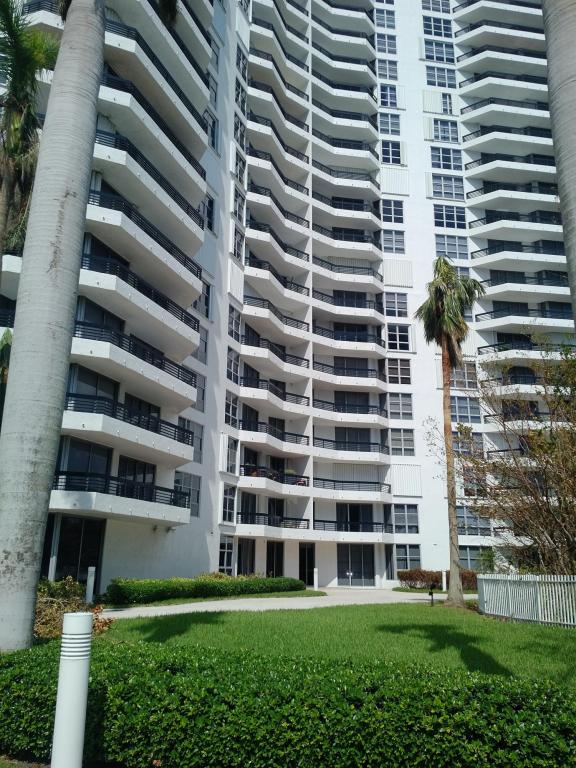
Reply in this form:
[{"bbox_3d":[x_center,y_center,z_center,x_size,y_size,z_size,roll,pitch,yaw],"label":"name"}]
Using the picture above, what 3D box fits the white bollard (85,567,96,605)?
[{"bbox_3d":[-6.349,6.502,19.330,0.215,1.122,0.215,0,-17,0],"label":"white bollard"}]

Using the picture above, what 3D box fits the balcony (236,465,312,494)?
[{"bbox_3d":[-0.899,6.178,36.876,6.352,1.218,2.141,15,-21,-41],"label":"balcony"}]

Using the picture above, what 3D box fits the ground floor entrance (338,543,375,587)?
[{"bbox_3d":[4.825,12.727,42.026,2.750,2.901,0.250,3,-17,-8],"label":"ground floor entrance"}]

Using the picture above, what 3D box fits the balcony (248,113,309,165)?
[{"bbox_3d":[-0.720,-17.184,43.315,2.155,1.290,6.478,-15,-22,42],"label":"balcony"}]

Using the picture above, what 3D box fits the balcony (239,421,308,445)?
[{"bbox_3d":[-0.590,3.187,37.425,6.359,0.598,1.280,15,-22,-42],"label":"balcony"}]

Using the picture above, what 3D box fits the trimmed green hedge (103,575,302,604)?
[{"bbox_3d":[-3.133,9.526,28.224,1.422,0.800,12.985,-9,-19,31],"label":"trimmed green hedge"}]

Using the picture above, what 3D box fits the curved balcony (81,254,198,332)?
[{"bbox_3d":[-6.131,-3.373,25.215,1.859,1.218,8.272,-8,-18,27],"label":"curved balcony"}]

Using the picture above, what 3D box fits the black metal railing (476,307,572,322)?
[{"bbox_3d":[18.799,-5.321,46.549,7.923,0.598,1.495,0,-16,4],"label":"black metal railing"}]

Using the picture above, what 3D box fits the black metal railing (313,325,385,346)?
[{"bbox_3d":[4.832,-3.537,45.453,6.731,0.620,1.073,9,-18,-28],"label":"black metal railing"}]

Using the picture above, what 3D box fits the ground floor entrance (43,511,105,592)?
[{"bbox_3d":[-7.862,6.370,22.301,0.367,2.750,2.840,-7,-18,25],"label":"ground floor entrance"}]

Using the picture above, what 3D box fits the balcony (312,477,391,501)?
[{"bbox_3d":[4.511,7.513,42.025,6.451,1.258,2.193,5,-17,-15],"label":"balcony"}]

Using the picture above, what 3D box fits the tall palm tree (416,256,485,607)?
[{"bbox_3d":[7.148,1.399,25.090,3.012,14.908,3.012,1,-16,0],"label":"tall palm tree"}]

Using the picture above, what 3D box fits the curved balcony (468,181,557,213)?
[{"bbox_3d":[20.007,-16.075,52.032,8.365,1.176,2.053,3,-16,-9],"label":"curved balcony"}]

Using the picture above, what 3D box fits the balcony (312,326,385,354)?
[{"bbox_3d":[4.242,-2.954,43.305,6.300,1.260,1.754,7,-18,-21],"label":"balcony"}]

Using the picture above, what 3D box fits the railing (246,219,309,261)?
[{"bbox_3d":[-0.500,-10.192,42.821,1.162,0.620,6.535,-14,-21,41],"label":"railing"}]

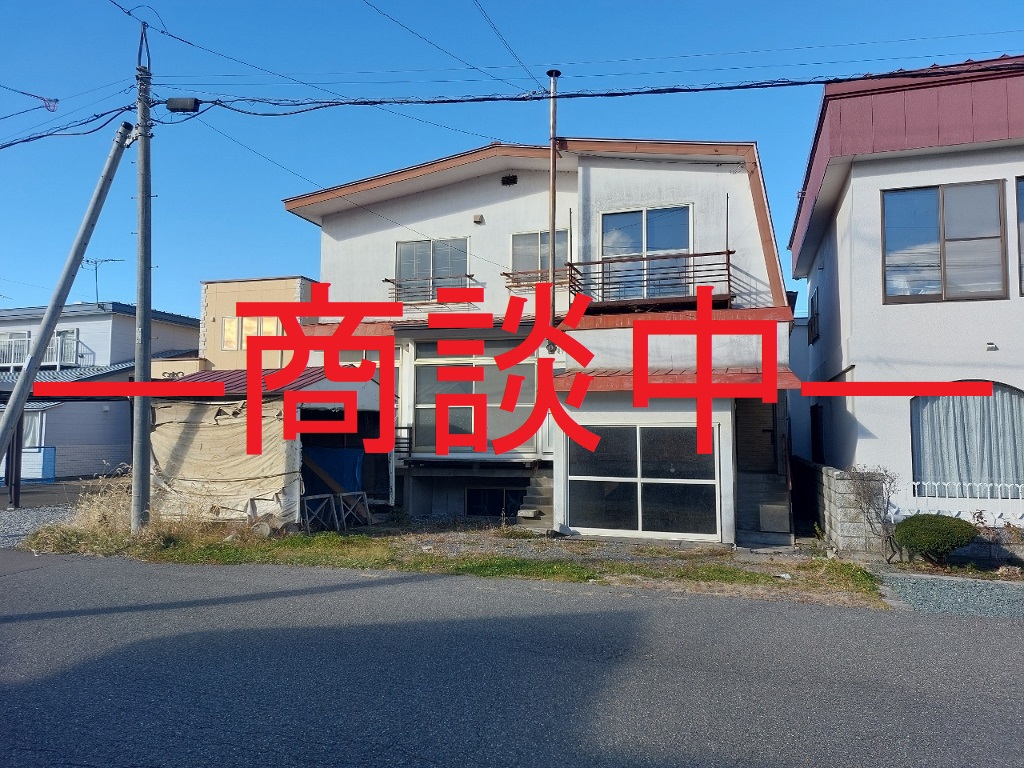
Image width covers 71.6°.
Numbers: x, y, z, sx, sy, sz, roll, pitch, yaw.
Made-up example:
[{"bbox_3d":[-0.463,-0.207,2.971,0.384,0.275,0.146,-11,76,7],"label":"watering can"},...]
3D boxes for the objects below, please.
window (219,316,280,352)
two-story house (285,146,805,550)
[{"bbox_3d":[-8.967,-1.694,24.300,2.150,1.180,0.120,-1,-2,15],"label":"window"},{"bbox_3d":[1.292,-0.663,16.479,9.150,6.900,8.800,-1,-2,16],"label":"two-story house"}]

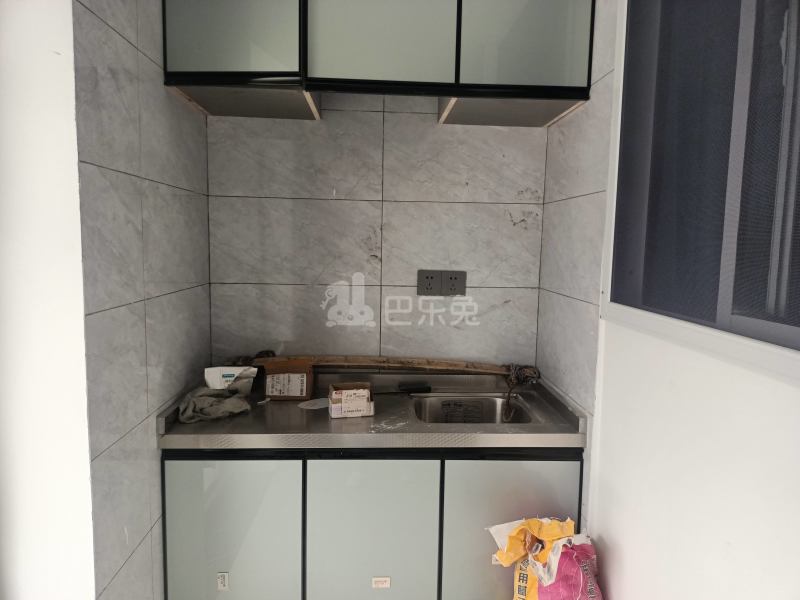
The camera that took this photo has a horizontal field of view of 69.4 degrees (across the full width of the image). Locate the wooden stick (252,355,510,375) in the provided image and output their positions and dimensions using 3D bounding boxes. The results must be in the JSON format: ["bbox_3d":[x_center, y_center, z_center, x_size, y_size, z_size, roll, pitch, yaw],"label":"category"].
[{"bbox_3d":[-0.057,0.226,2.044,0.930,0.050,0.032,2,6,-3],"label":"wooden stick"}]

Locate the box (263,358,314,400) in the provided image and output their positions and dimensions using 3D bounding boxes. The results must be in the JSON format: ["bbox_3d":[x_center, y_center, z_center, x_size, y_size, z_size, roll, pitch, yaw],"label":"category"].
[{"bbox_3d":[-0.377,0.276,1.955,0.143,0.108,0.095,1,6,-3],"label":"box"}]

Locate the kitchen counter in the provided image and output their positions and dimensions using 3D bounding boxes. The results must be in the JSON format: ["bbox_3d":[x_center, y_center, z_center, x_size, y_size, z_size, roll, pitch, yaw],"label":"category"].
[{"bbox_3d":[-0.074,0.338,1.831,1.170,0.091,0.500,1,6,-3],"label":"kitchen counter"}]

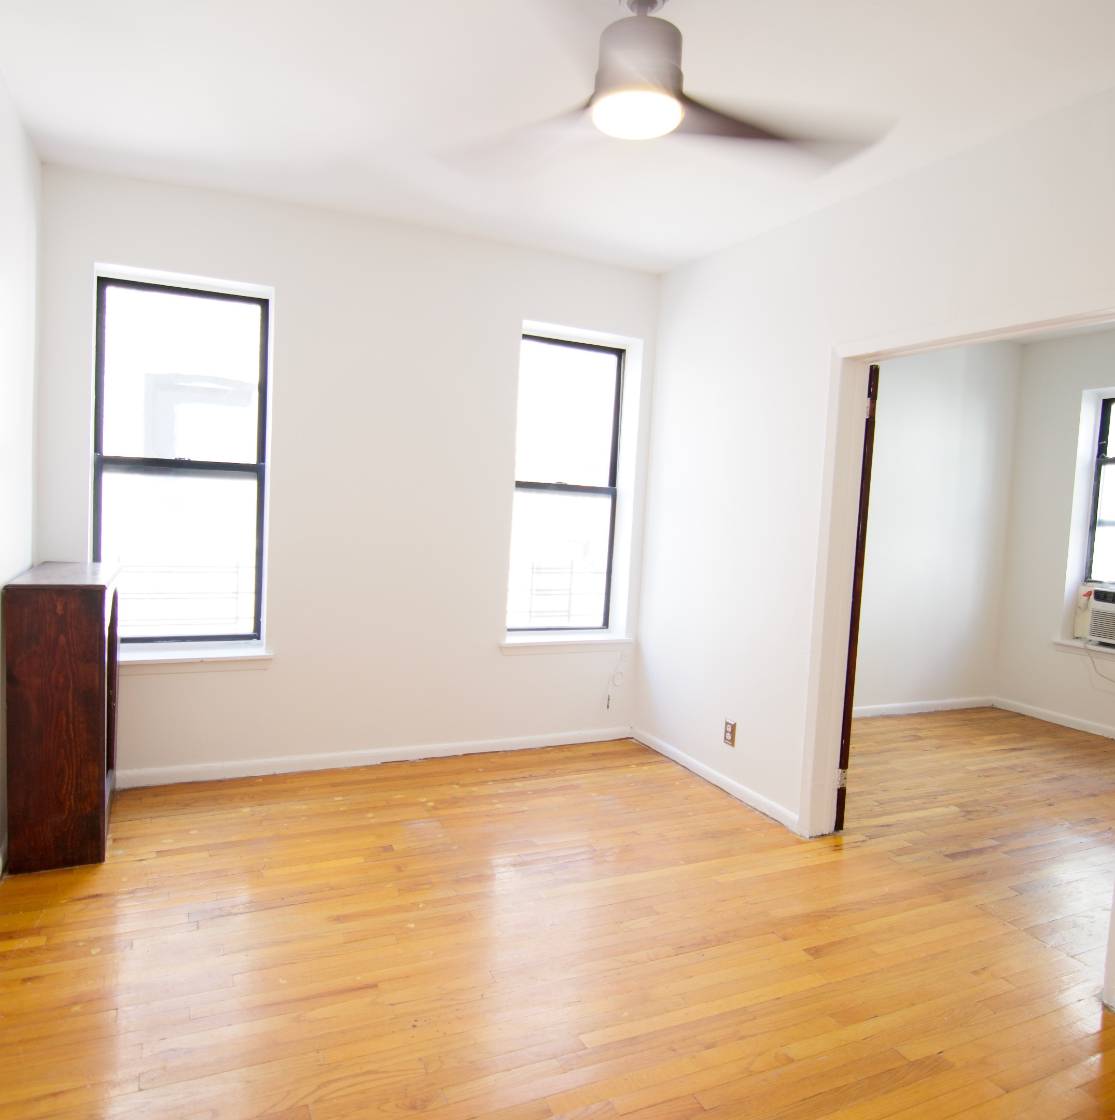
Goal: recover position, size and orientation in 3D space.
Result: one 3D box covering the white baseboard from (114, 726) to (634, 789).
[{"bbox_3d":[-0.937,1.040,3.960,3.003,0.085,0.019,1,5,-23],"label":"white baseboard"}]

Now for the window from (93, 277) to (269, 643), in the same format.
[{"bbox_3d":[-1.822,-0.445,3.652,0.732,1.703,0.090,1,5,-23],"label":"window"}]

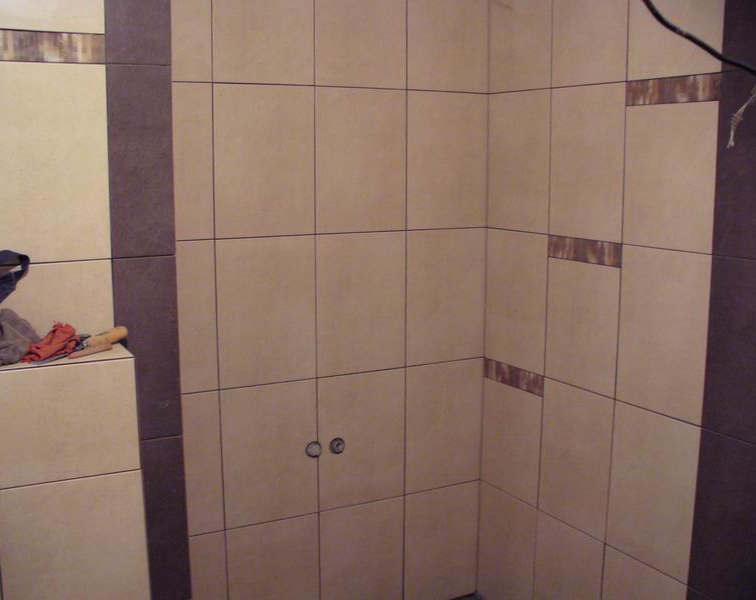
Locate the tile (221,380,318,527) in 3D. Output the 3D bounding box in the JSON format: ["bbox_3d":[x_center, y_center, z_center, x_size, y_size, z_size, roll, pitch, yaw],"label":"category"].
[{"bbox_3d":[-0.260,0.372,2.069,0.250,0.350,0.010,-5,10,-28],"label":"tile"}]

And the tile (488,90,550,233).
[{"bbox_3d":[0.365,-0.356,2.205,0.010,0.361,0.254,-5,10,-29],"label":"tile"}]

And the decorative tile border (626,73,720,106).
[{"bbox_3d":[0.604,-0.429,1.749,0.010,0.054,0.254,-5,10,-29],"label":"decorative tile border"}]

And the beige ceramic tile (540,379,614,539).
[{"bbox_3d":[0.486,0.388,2.102,0.010,0.361,0.254,-5,10,-29],"label":"beige ceramic tile"}]

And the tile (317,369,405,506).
[{"bbox_3d":[-0.041,0.355,2.189,0.250,0.350,0.010,-5,10,-28],"label":"tile"}]

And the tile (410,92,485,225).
[{"bbox_3d":[0.180,-0.355,2.200,0.250,0.350,0.010,-5,10,-28],"label":"tile"}]

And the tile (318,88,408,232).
[{"bbox_3d":[-0.040,-0.337,2.080,0.250,0.350,0.010,-5,10,-28],"label":"tile"}]

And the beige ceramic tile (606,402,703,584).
[{"bbox_3d":[0.585,0.405,1.821,0.010,0.350,0.250,-5,10,-28],"label":"beige ceramic tile"}]

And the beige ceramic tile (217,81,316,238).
[{"bbox_3d":[-0.267,-0.328,2.023,0.254,0.361,0.010,-5,10,-27],"label":"beige ceramic tile"}]

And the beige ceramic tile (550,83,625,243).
[{"bbox_3d":[0.473,-0.310,1.931,0.010,0.350,0.250,-5,10,-28],"label":"beige ceramic tile"}]

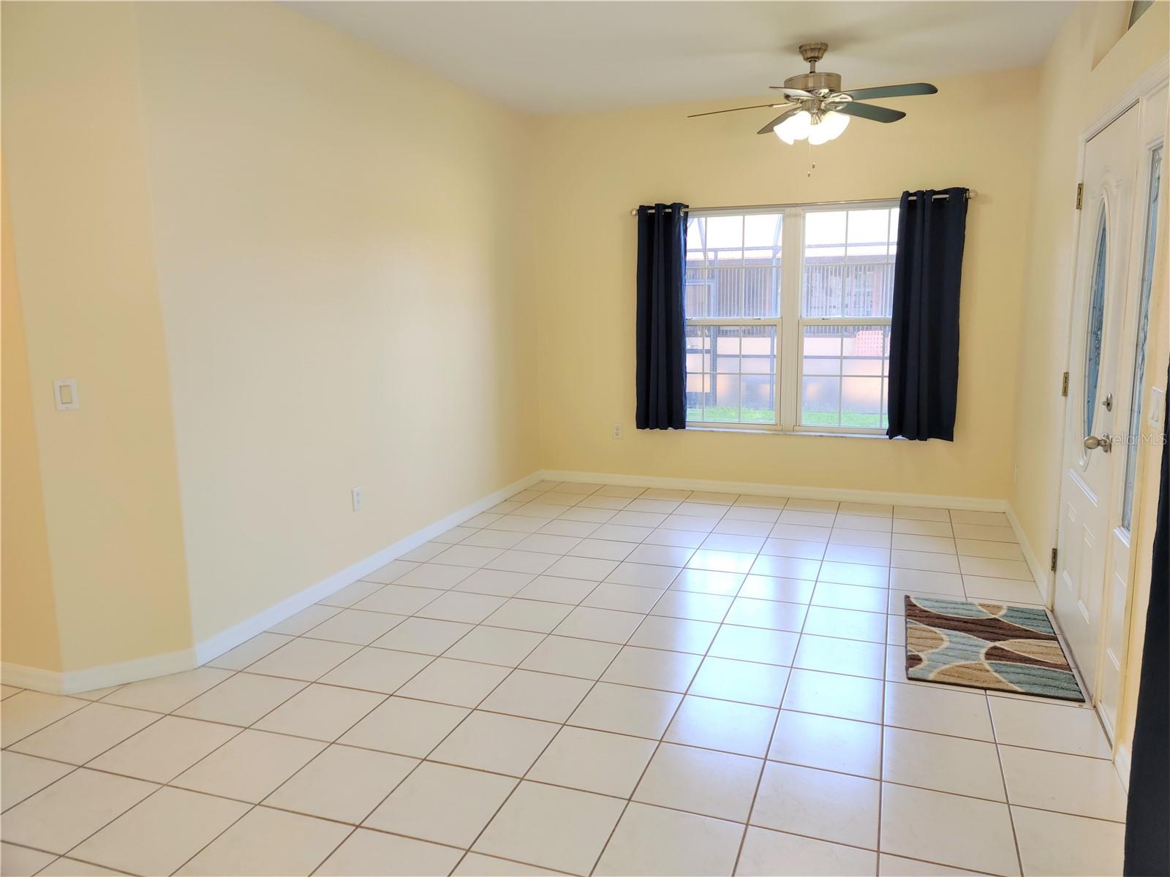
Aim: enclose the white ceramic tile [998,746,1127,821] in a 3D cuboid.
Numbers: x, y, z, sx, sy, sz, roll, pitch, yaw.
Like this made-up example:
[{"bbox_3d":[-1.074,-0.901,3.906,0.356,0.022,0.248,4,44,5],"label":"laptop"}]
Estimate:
[{"bbox_3d":[1.429,1.032,2.641,0.334,0.010,0.337,3,11,20],"label":"white ceramic tile"}]

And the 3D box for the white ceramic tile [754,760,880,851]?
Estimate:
[{"bbox_3d":[0.672,1.056,2.544,0.334,0.010,0.337,3,11,20],"label":"white ceramic tile"}]

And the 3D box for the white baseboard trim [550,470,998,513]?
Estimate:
[{"bbox_3d":[1.190,0.354,6.169,3.200,0.078,0.015,3,11,19],"label":"white baseboard trim"}]

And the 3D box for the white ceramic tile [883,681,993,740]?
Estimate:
[{"bbox_3d":[1.231,0.956,3.077,0.334,0.010,0.337,3,11,20],"label":"white ceramic tile"}]

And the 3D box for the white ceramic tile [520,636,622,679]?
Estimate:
[{"bbox_3d":[-0.053,0.881,3.537,0.333,0.010,0.337,3,11,20],"label":"white ceramic tile"}]

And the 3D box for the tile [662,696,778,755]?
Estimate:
[{"bbox_3d":[0.466,0.972,2.970,0.331,0.010,0.333,3,11,19],"label":"tile"}]

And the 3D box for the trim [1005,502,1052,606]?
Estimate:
[{"bbox_3d":[2.391,0.575,4.780,0.015,0.085,1.694,3,11,19],"label":"trim"}]

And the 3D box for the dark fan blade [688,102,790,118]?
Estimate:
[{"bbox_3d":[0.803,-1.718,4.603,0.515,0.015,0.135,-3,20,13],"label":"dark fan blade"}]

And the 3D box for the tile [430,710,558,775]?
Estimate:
[{"bbox_3d":[-0.286,0.983,2.833,0.329,0.010,0.340,3,11,19],"label":"tile"}]

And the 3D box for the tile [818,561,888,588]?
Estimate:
[{"bbox_3d":[1.375,0.696,4.487,0.333,0.010,0.337,3,11,20],"label":"tile"}]

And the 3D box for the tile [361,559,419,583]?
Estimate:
[{"bbox_3d":[-1.002,0.697,4.567,0.184,0.010,0.340,3,10,19],"label":"tile"}]

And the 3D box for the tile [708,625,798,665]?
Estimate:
[{"bbox_3d":[0.694,0.844,3.576,0.329,0.010,0.340,3,11,19],"label":"tile"}]

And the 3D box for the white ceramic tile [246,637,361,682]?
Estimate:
[{"bbox_3d":[-1.113,0.875,3.489,0.329,0.010,0.340,3,11,19],"label":"white ceramic tile"}]

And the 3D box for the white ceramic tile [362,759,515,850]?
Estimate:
[{"bbox_3d":[-0.408,1.058,2.549,0.328,0.010,0.340,3,11,19],"label":"white ceramic tile"}]

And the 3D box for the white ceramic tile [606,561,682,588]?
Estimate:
[{"bbox_3d":[0.299,0.695,4.442,0.329,0.010,0.340,3,11,19],"label":"white ceramic tile"}]

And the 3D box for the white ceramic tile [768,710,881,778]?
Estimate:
[{"bbox_3d":[0.774,0.977,2.821,0.329,0.010,0.340,3,11,19],"label":"white ceramic tile"}]

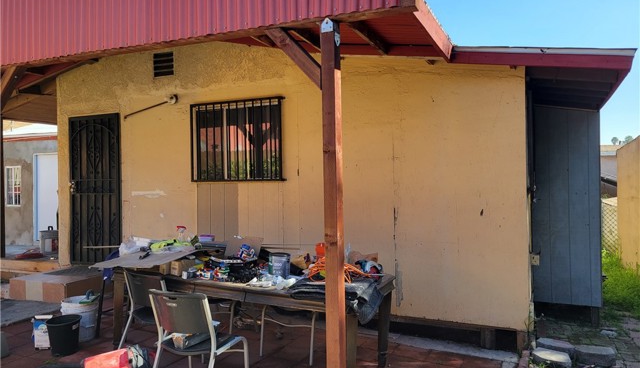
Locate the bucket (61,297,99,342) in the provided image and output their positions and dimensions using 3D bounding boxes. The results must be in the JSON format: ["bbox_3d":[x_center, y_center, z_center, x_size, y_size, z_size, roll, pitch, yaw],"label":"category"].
[{"bbox_3d":[-2.280,1.296,4.580,0.320,0.365,0.320,-1,0,0],"label":"bucket"}]

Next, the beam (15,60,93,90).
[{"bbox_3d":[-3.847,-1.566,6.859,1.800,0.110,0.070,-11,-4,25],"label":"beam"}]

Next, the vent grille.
[{"bbox_3d":[-1.984,-1.511,6.077,0.335,0.300,0.050,0,0,25],"label":"vent grille"}]

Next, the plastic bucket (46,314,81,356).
[{"bbox_3d":[-2.262,1.353,4.250,0.275,0.285,0.275,-1,0,0],"label":"plastic bucket"}]

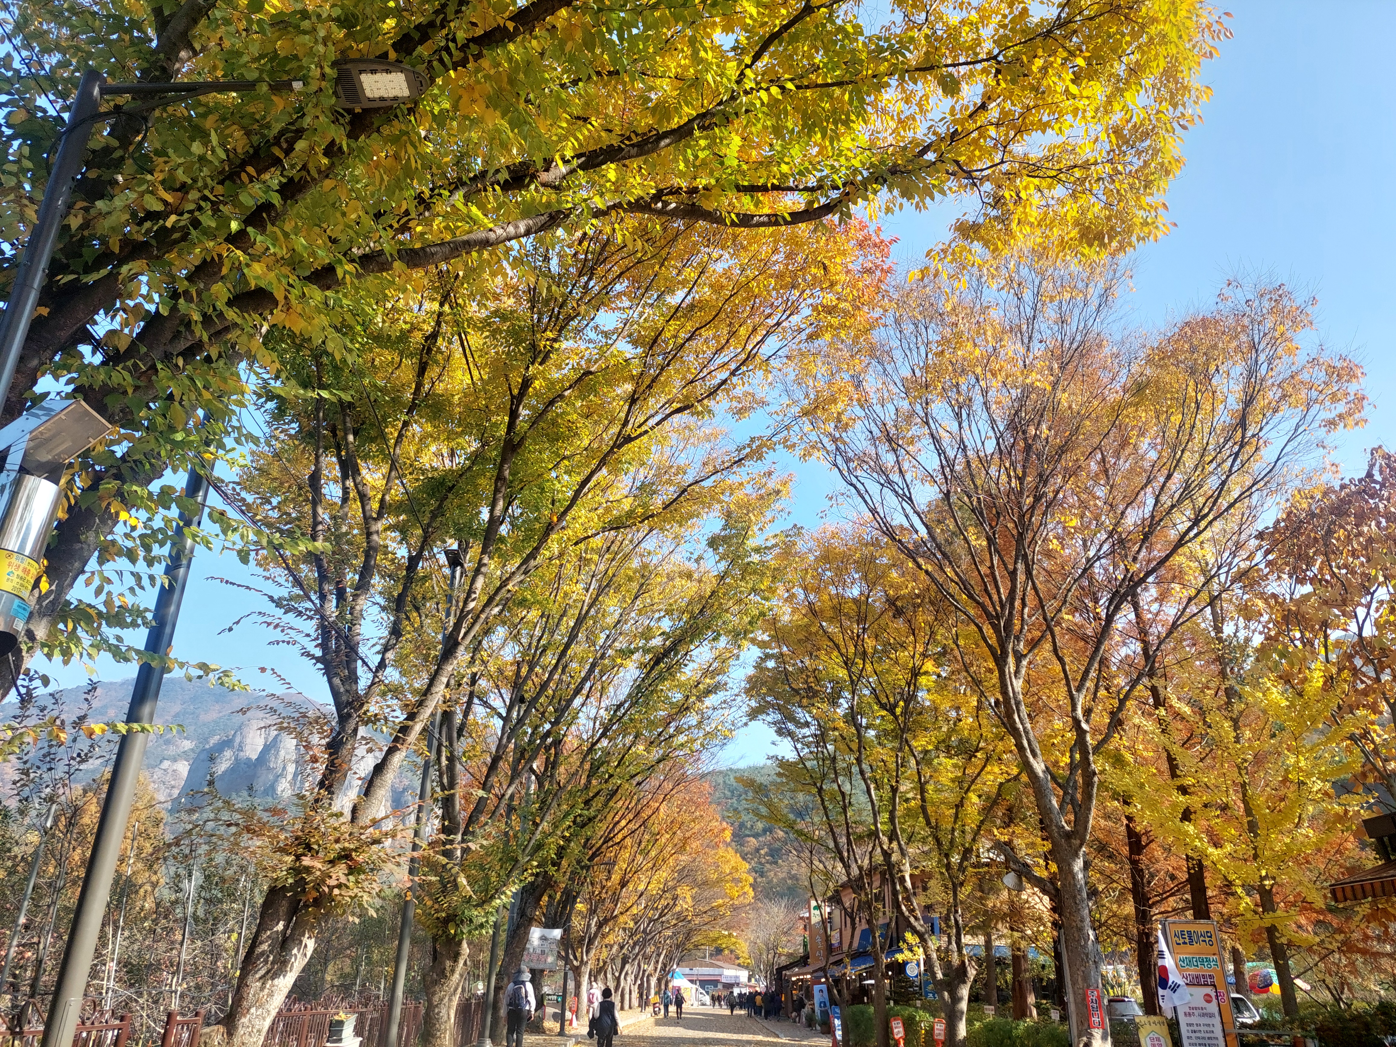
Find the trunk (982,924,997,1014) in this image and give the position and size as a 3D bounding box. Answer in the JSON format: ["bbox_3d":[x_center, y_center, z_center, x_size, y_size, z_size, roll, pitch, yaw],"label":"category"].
[{"bbox_3d":[8.754,13.416,30.286,0.320,2.600,0.320,0,-24,5],"label":"trunk"}]

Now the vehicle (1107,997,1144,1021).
[{"bbox_3d":[16.133,19.066,38.496,1.850,1.680,4.600,-5,-25,16],"label":"vehicle"}]

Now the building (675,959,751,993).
[{"bbox_3d":[2.010,65.015,142.966,9.000,5.900,11.000,-2,-24,8],"label":"building"}]

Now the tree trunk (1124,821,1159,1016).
[{"bbox_3d":[13.204,11.760,29.989,0.490,5.600,0.490,0,-24,5],"label":"tree trunk"}]

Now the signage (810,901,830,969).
[{"bbox_3d":[6.267,21.190,51.958,0.980,3.200,0.250,1,-24,2],"label":"signage"}]

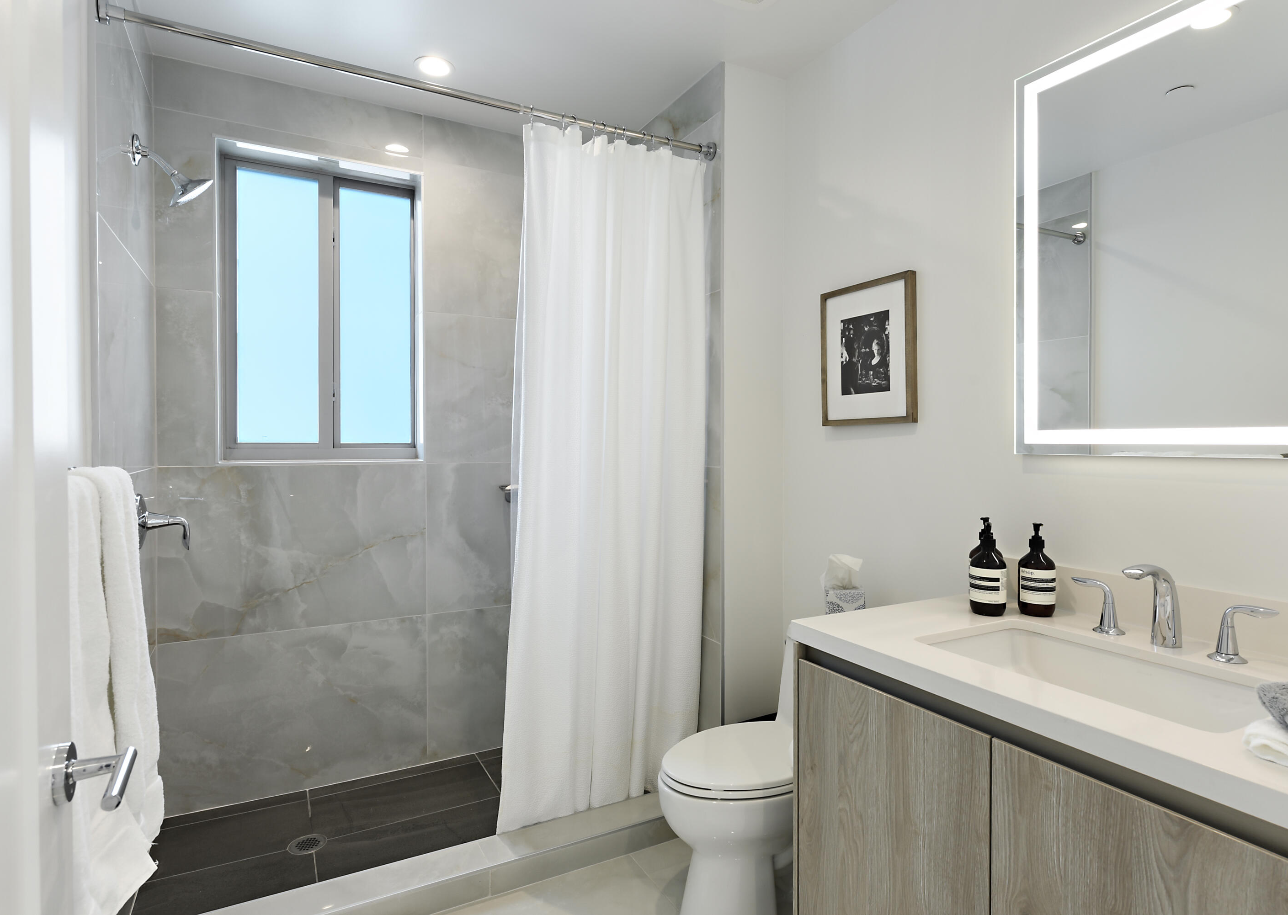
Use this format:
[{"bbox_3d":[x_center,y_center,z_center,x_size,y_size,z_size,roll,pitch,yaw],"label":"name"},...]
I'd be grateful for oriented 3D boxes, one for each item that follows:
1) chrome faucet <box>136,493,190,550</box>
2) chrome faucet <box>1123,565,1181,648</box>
[{"bbox_3d":[-1.334,0.179,2.013,0.133,0.162,0.160,-1,1,-28],"label":"chrome faucet"},{"bbox_3d":[0.952,0.279,1.356,0.157,0.157,0.047,-1,1,-28],"label":"chrome faucet"}]

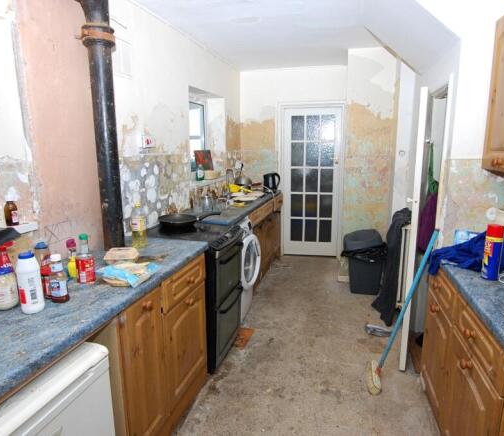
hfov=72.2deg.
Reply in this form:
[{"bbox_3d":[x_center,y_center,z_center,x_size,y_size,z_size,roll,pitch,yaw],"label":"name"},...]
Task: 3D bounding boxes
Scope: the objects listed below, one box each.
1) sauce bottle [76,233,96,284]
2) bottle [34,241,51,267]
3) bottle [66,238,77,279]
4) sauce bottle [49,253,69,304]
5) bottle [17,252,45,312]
[{"bbox_3d":[-0.726,0.176,1.508,0.064,0.214,0.064,-6,12,-28],"label":"sauce bottle"},{"bbox_3d":[-0.864,0.201,1.441,0.062,0.193,0.062,-7,13,-32],"label":"bottle"},{"bbox_3d":[-0.787,0.179,1.529,0.050,0.175,0.050,-6,12,-28],"label":"bottle"},{"bbox_3d":[-0.721,0.225,1.290,0.061,0.174,0.061,-2,11,-10],"label":"sauce bottle"},{"bbox_3d":[-0.771,0.223,1.205,0.074,0.211,0.074,-7,13,-33],"label":"bottle"}]

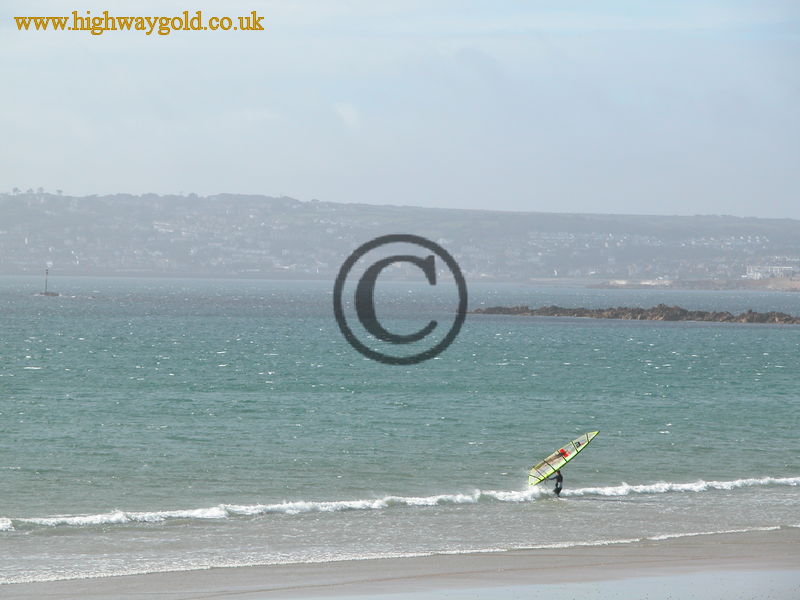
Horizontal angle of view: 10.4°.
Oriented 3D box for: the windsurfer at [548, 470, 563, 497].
[{"bbox_3d":[8.455,10.086,240.000,0.720,1.680,0.570,0,0,-8],"label":"windsurfer"}]

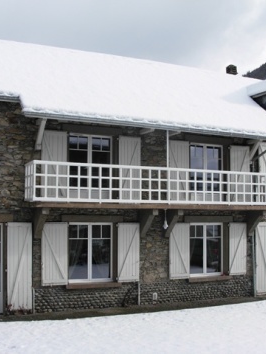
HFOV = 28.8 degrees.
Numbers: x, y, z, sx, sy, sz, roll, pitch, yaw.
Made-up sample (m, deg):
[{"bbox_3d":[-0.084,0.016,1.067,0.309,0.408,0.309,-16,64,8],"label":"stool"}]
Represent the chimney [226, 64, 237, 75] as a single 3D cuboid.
[{"bbox_3d":[4.351,-4.659,22.898,0.420,0.650,0.400,3,-5,-27],"label":"chimney"}]

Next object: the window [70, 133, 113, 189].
[{"bbox_3d":[-1.171,-0.386,14.356,1.340,1.560,0.080,3,-5,-27],"label":"window"}]

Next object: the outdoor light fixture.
[{"bbox_3d":[0.950,1.244,15.041,0.140,0.580,0.140,0,-4,0],"label":"outdoor light fixture"}]

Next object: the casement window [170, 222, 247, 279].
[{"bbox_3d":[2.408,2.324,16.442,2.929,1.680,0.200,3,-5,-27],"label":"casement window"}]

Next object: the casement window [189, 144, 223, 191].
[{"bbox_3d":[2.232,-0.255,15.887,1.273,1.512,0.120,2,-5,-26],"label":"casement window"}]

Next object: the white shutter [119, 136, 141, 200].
[{"bbox_3d":[-0.070,-0.194,15.267,0.714,1.974,0.060,3,-5,-27],"label":"white shutter"}]

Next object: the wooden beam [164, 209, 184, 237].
[{"bbox_3d":[1.172,1.317,14.765,0.180,0.750,0.670,3,-5,-27],"label":"wooden beam"}]

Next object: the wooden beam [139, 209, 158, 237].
[{"bbox_3d":[0.473,1.285,14.409,0.170,0.750,0.670,3,-5,-27],"label":"wooden beam"}]

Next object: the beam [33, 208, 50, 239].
[{"bbox_3d":[-2.387,1.224,13.638,0.200,0.800,0.700,3,-5,-27],"label":"beam"}]

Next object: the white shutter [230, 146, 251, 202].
[{"bbox_3d":[3.401,-0.046,16.352,0.760,1.840,0.050,3,-5,-27],"label":"white shutter"}]

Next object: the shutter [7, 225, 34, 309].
[{"bbox_3d":[-2.811,2.226,12.989,0.650,2.160,0.050,3,-5,-27],"label":"shutter"}]

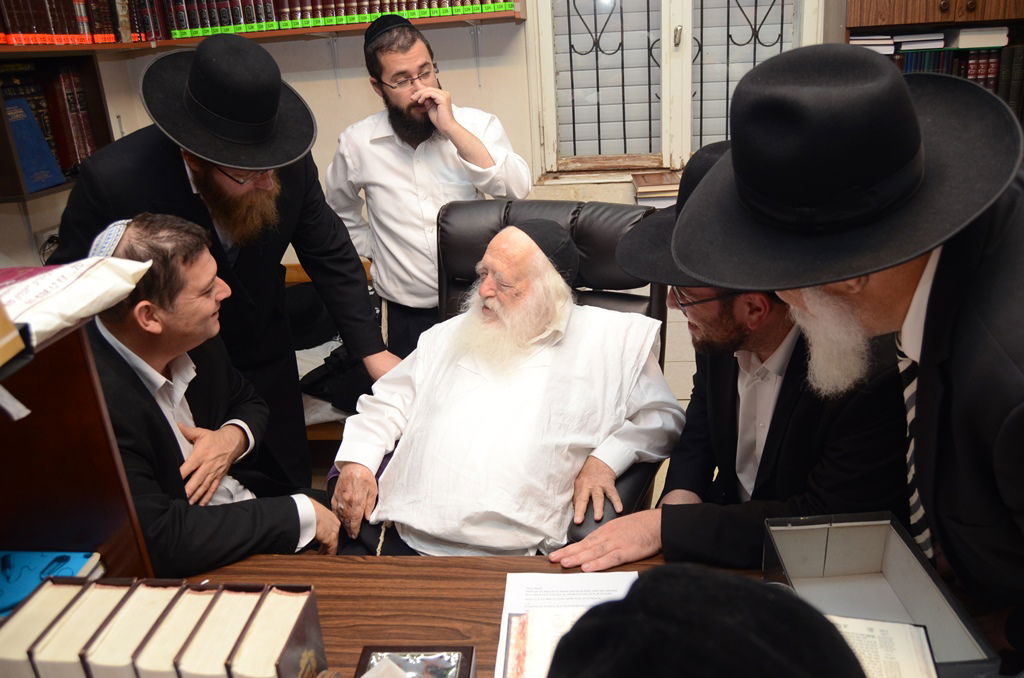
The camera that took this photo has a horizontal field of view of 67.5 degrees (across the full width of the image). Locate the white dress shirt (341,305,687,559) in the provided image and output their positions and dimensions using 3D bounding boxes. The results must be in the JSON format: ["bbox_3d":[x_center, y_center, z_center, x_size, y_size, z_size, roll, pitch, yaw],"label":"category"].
[{"bbox_3d":[0.049,0.197,1.541,0.660,0.580,0.450,1,19,17],"label":"white dress shirt"}]

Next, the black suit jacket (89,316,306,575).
[{"bbox_3d":[-0.575,0.276,1.417,0.480,0.640,0.470,9,23,35],"label":"black suit jacket"}]

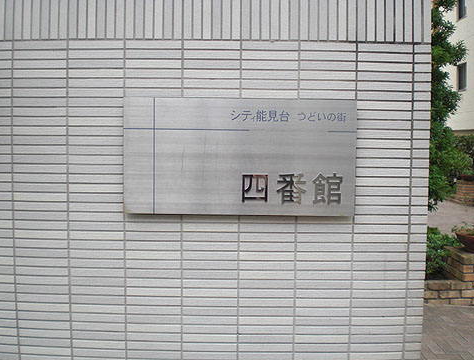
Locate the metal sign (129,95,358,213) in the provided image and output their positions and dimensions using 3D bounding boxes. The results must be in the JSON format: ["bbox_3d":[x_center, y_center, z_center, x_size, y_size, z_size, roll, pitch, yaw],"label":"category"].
[{"bbox_3d":[0.008,-0.059,1.363,0.598,0.300,0.024,1,4,0],"label":"metal sign"}]

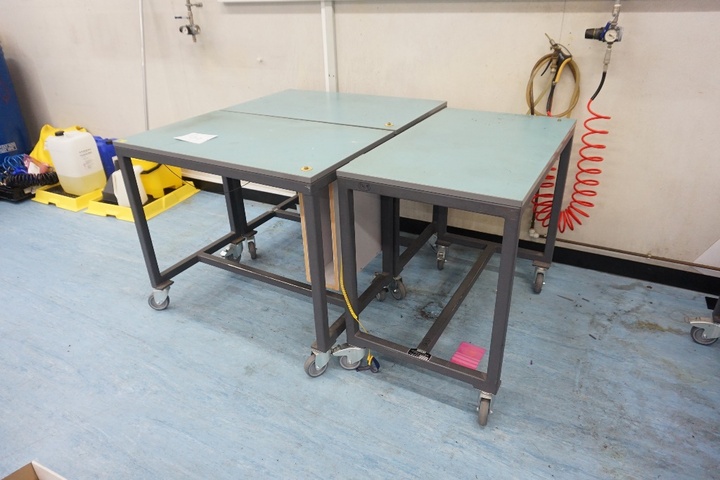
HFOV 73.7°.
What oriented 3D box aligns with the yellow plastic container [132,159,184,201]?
[{"bbox_3d":[-1.664,-0.531,3.820,0.330,0.290,0.280,11,31,24],"label":"yellow plastic container"}]

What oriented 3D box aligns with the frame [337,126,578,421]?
[{"bbox_3d":[0.446,0.019,2.041,0.602,0.891,0.992,13,32,27],"label":"frame"}]

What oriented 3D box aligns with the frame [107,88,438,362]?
[{"bbox_3d":[-0.278,-0.163,2.439,1.006,0.890,1.204,14,32,27],"label":"frame"}]

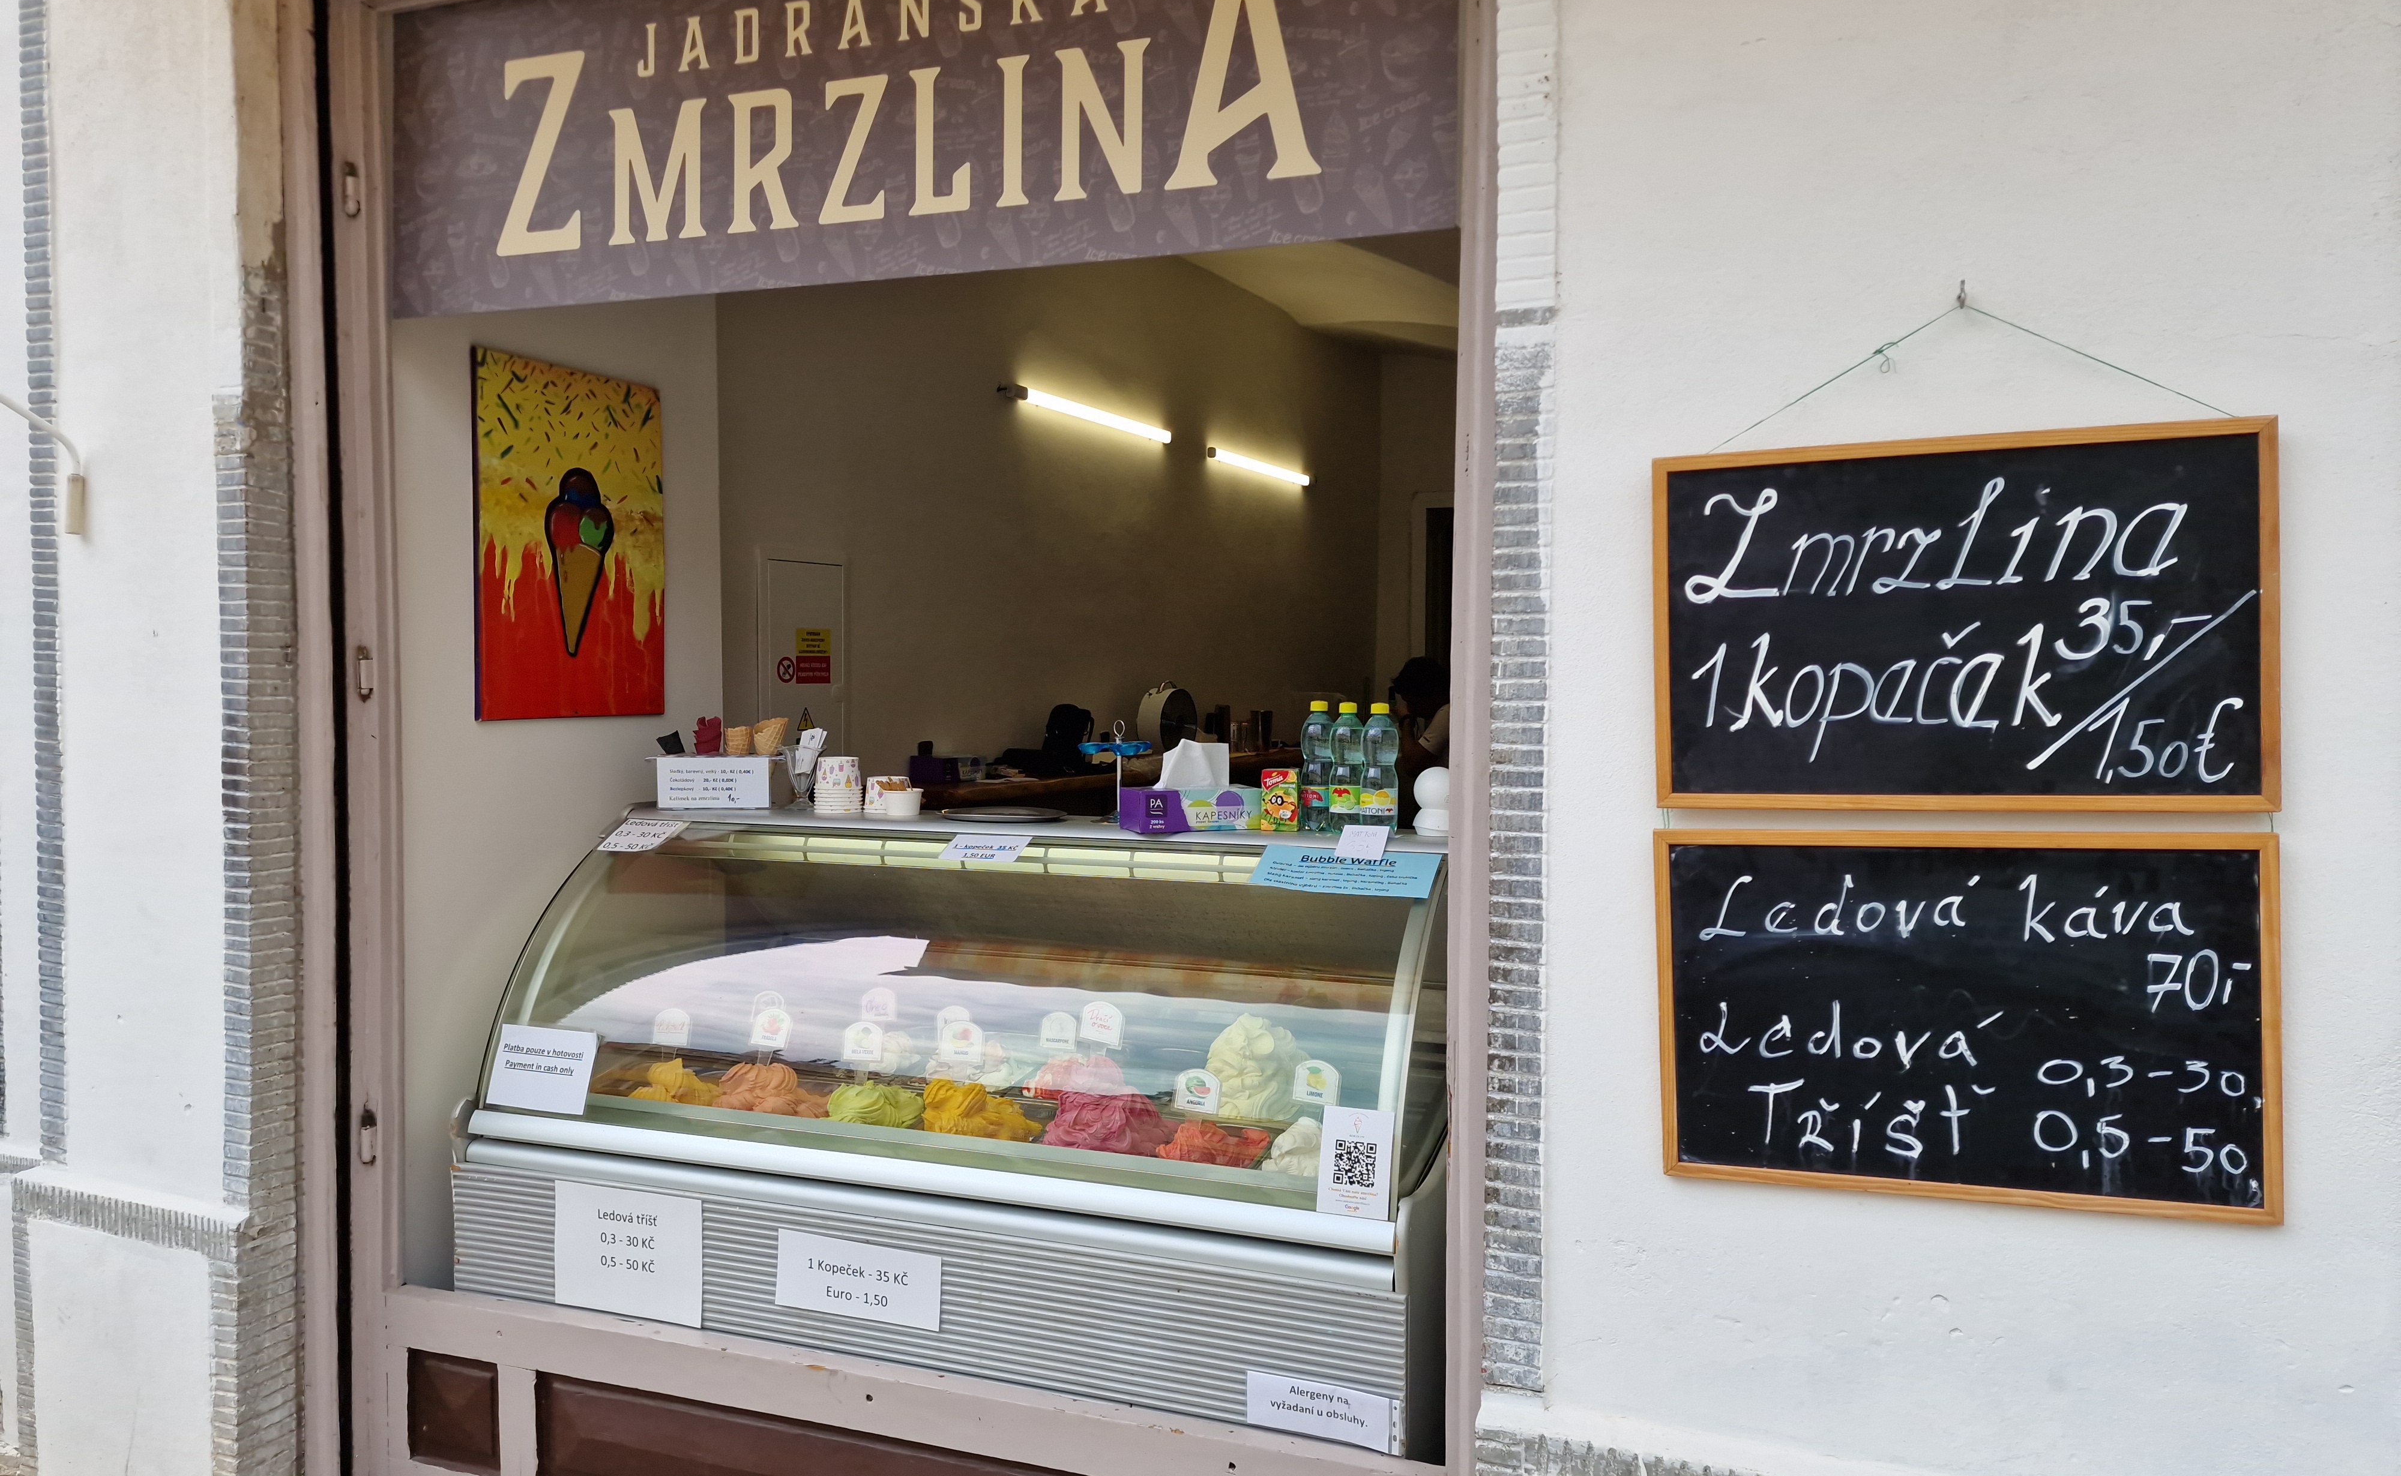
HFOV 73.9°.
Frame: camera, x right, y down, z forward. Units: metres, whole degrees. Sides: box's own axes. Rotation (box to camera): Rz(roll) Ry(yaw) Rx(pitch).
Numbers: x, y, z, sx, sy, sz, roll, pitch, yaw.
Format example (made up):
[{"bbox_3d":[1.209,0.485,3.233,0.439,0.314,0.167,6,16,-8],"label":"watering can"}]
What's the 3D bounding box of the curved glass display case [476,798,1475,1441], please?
[{"bbox_3d":[-0.380,0.735,2.853,1.690,1.182,0.840,1,2,20],"label":"curved glass display case"}]

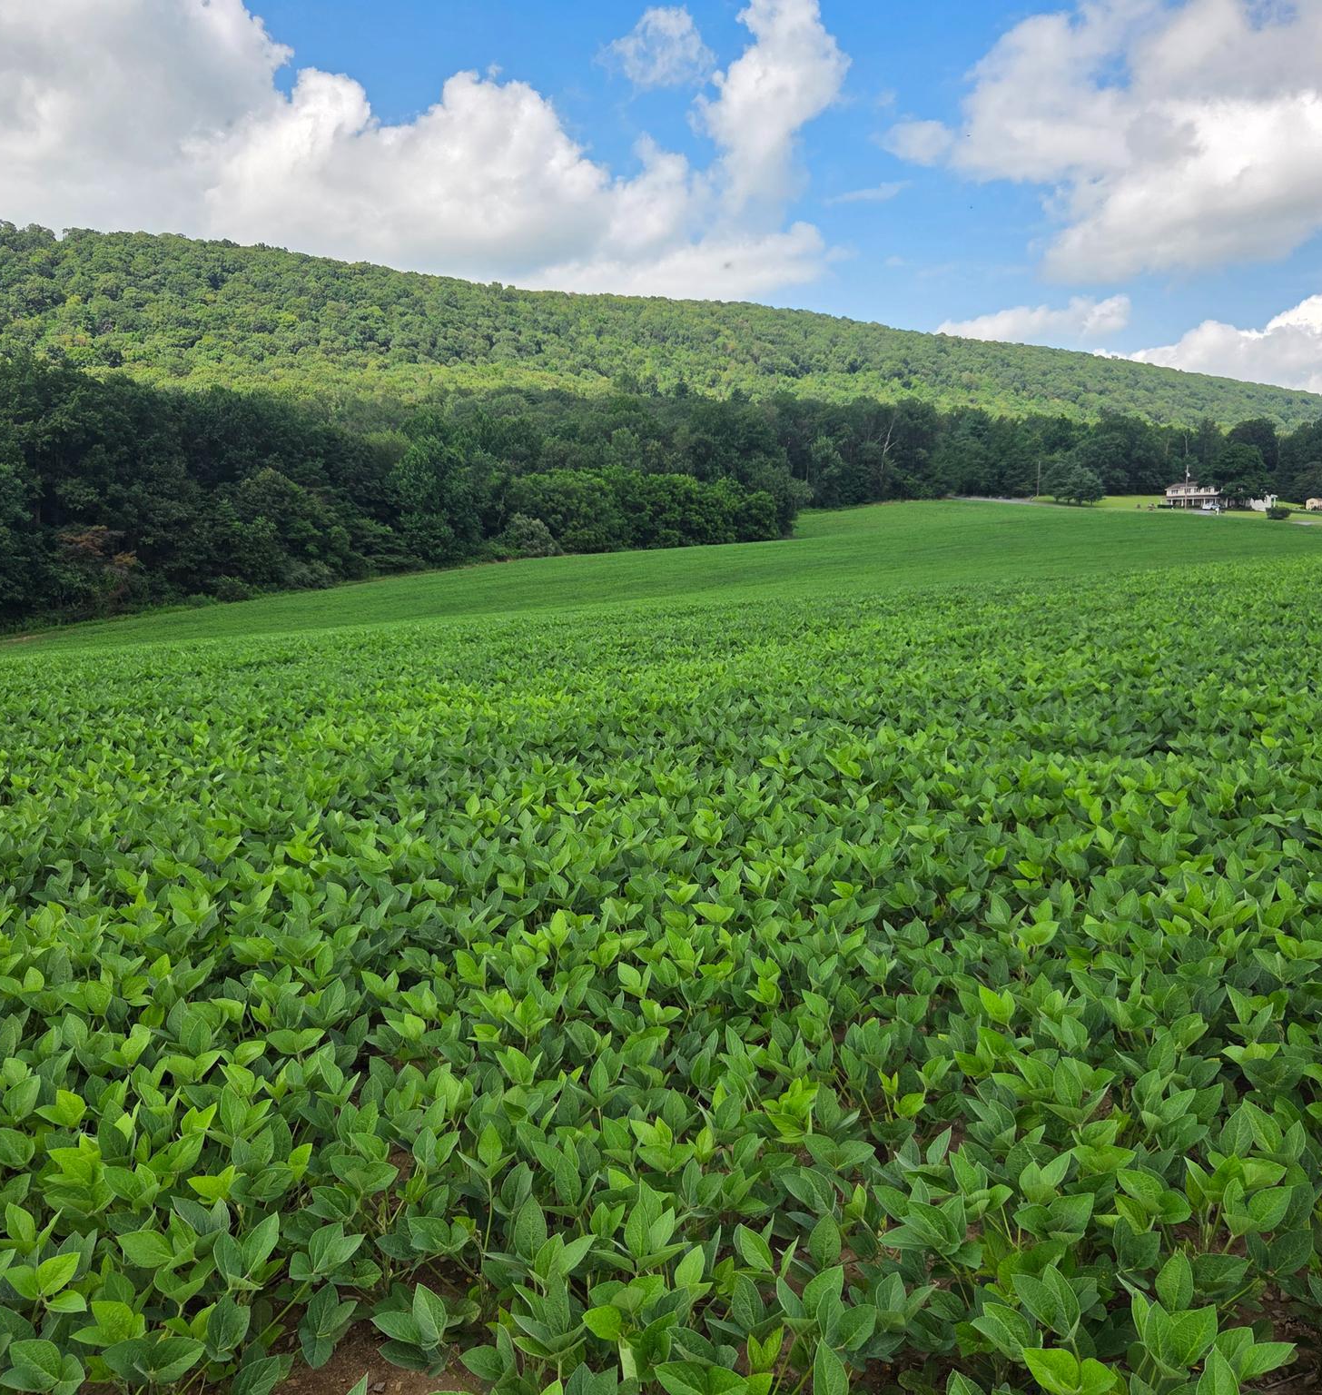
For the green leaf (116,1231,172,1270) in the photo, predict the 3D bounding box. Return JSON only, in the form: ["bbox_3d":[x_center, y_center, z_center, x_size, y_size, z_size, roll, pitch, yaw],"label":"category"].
[{"bbox_3d":[-0.752,0.804,1.800,0.089,0.025,0.058,18,35,4],"label":"green leaf"}]

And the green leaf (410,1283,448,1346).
[{"bbox_3d":[-0.337,0.899,1.800,0.055,0.025,0.086,-17,56,-23],"label":"green leaf"}]

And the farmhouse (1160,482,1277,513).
[{"bbox_3d":[131.446,-47.055,290.000,22.500,7.400,10.000,6,11,36],"label":"farmhouse"}]

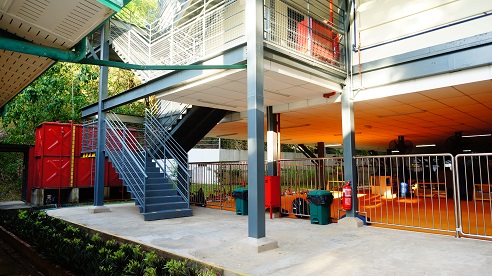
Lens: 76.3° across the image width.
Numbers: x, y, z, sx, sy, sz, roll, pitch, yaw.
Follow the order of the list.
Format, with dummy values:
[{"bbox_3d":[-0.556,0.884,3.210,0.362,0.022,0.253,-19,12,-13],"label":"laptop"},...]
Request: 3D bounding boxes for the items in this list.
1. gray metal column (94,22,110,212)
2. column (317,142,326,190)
[{"bbox_3d":[-4.164,-0.779,9.102,0.200,5.420,0.200,5,-8,-45],"label":"gray metal column"},{"bbox_3d":[4.043,1.500,16.854,0.260,2.500,0.260,5,-8,-45],"label":"column"}]

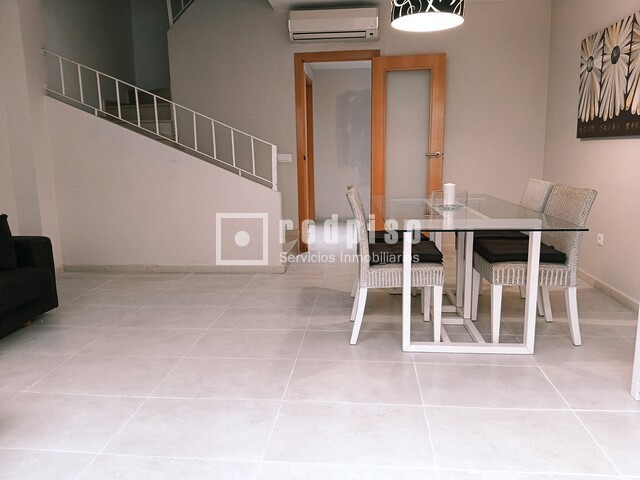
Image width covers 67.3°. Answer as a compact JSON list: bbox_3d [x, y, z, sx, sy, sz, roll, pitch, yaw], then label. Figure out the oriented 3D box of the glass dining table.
[{"bbox_3d":[0.786,0.162,3.052,0.914,0.741,1.696,0,11,6],"label":"glass dining table"}]

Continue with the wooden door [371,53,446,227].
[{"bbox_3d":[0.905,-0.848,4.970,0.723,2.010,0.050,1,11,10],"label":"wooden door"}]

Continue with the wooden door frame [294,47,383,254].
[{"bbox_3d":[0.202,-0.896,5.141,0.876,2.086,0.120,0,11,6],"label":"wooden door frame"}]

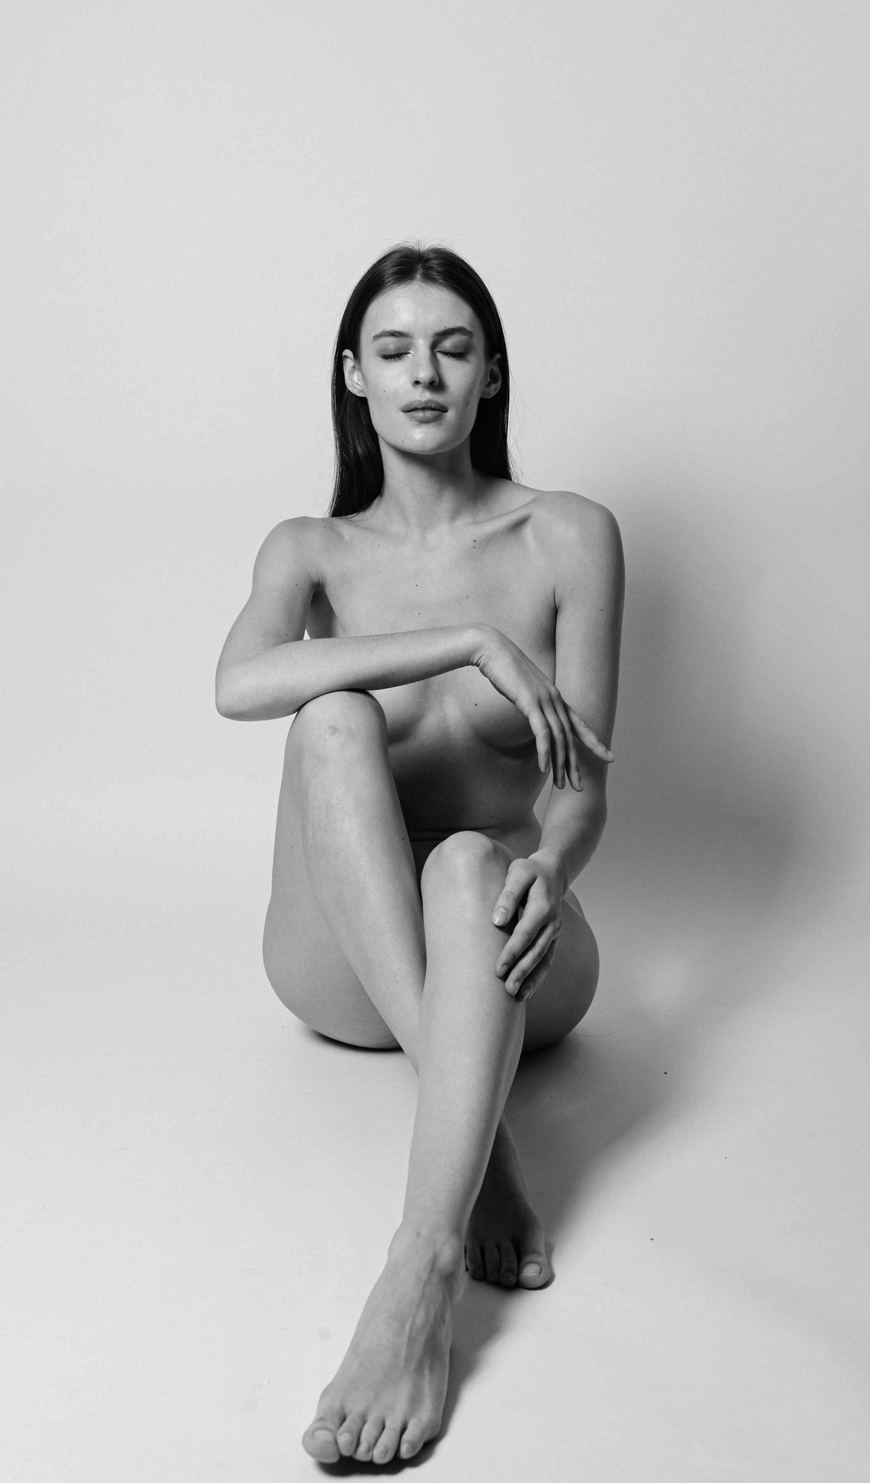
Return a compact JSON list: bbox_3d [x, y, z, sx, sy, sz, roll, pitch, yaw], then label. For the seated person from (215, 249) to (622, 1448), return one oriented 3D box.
[{"bbox_3d":[0.000,-0.016,1.600,0.425,0.860,1.010,0,8,0],"label":"seated person"}]

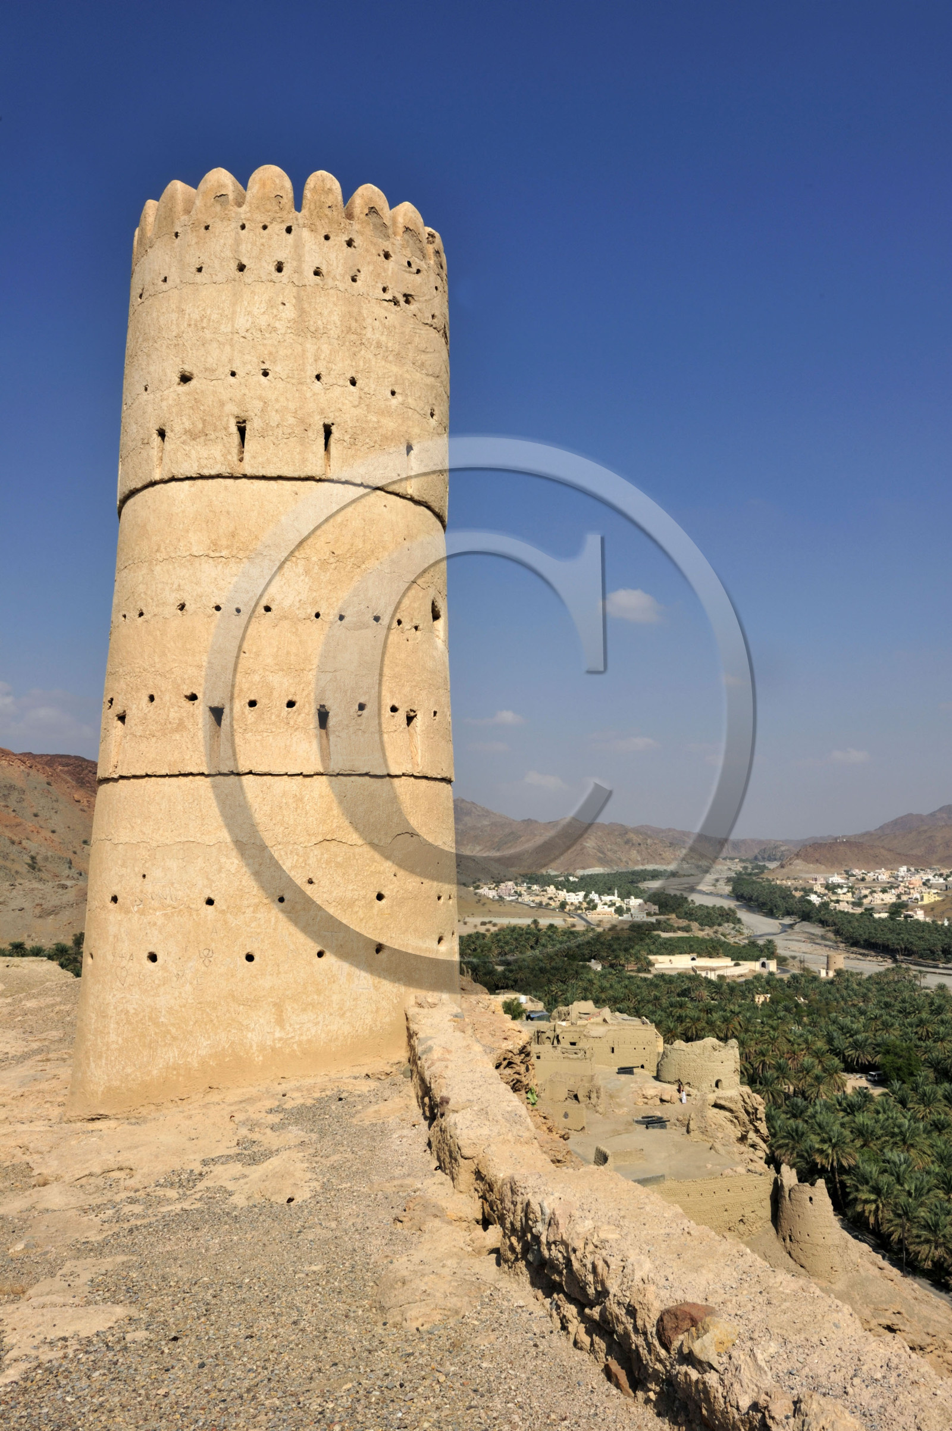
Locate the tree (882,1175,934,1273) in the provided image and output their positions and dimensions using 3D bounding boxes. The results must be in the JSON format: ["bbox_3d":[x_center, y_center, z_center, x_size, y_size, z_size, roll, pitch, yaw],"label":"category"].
[{"bbox_3d":[50.950,60.220,122.000,6.200,10.800,6.200,0,-7,0],"label":"tree"}]

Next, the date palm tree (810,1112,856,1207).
[{"bbox_3d":[49.590,61.690,143.000,6.300,12.200,6.300,0,-7,0],"label":"date palm tree"}]

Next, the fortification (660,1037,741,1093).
[{"bbox_3d":[28.280,44.030,131.000,10.200,5.900,9.900,0,-7,0],"label":"fortification"}]

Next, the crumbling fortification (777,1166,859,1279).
[{"bbox_3d":[33.940,50.340,103.000,7.600,9.200,7.300,0,-7,0],"label":"crumbling fortification"}]

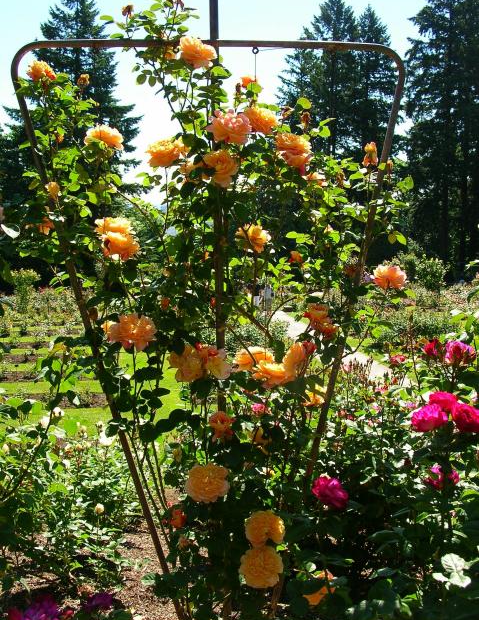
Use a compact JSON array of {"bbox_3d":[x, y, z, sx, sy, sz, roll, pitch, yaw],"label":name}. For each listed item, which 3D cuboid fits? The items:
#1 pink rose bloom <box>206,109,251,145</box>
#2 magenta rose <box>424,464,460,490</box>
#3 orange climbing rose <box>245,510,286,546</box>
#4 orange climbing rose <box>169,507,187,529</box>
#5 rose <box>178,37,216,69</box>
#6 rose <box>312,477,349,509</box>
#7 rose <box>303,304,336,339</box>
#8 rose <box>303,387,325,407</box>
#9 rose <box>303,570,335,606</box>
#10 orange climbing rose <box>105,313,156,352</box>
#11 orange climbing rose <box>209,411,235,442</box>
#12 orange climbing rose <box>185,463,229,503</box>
[{"bbox_3d":[-0.032,-0.532,1.930,0.124,0.099,0.105,-1,4,-6],"label":"pink rose bloom"},{"bbox_3d":[0.610,0.504,2.000,0.108,0.078,0.103,0,11,0],"label":"magenta rose"},{"bbox_3d":[0.072,0.631,1.920,0.112,0.099,0.078,-1,4,0],"label":"orange climbing rose"},{"bbox_3d":[-0.160,0.537,1.720,0.046,0.056,0.046,-1,3,6],"label":"orange climbing rose"},{"bbox_3d":[-0.123,-0.755,1.950,0.108,0.089,0.097,-1,4,-11],"label":"rose"},{"bbox_3d":[0.274,0.549,2.000,0.108,0.085,0.100,13,18,0],"label":"rose"},{"bbox_3d":[0.250,0.032,2.050,0.099,0.111,0.090,6,6,0],"label":"rose"},{"bbox_3d":[0.205,0.234,1.820,0.066,0.058,0.060,-1,3,-6],"label":"rose"},{"bbox_3d":[0.200,0.704,1.680,0.083,0.090,0.070,-1,3,0],"label":"rose"},{"bbox_3d":[-0.320,0.063,1.950,0.148,0.106,0.111,-1,4,-6],"label":"orange climbing rose"},{"bbox_3d":[-0.054,0.350,2.000,0.076,0.091,0.068,-1,4,0],"label":"orange climbing rose"},{"bbox_3d":[-0.082,0.430,1.660,0.109,0.100,0.075,-1,3,0],"label":"orange climbing rose"}]

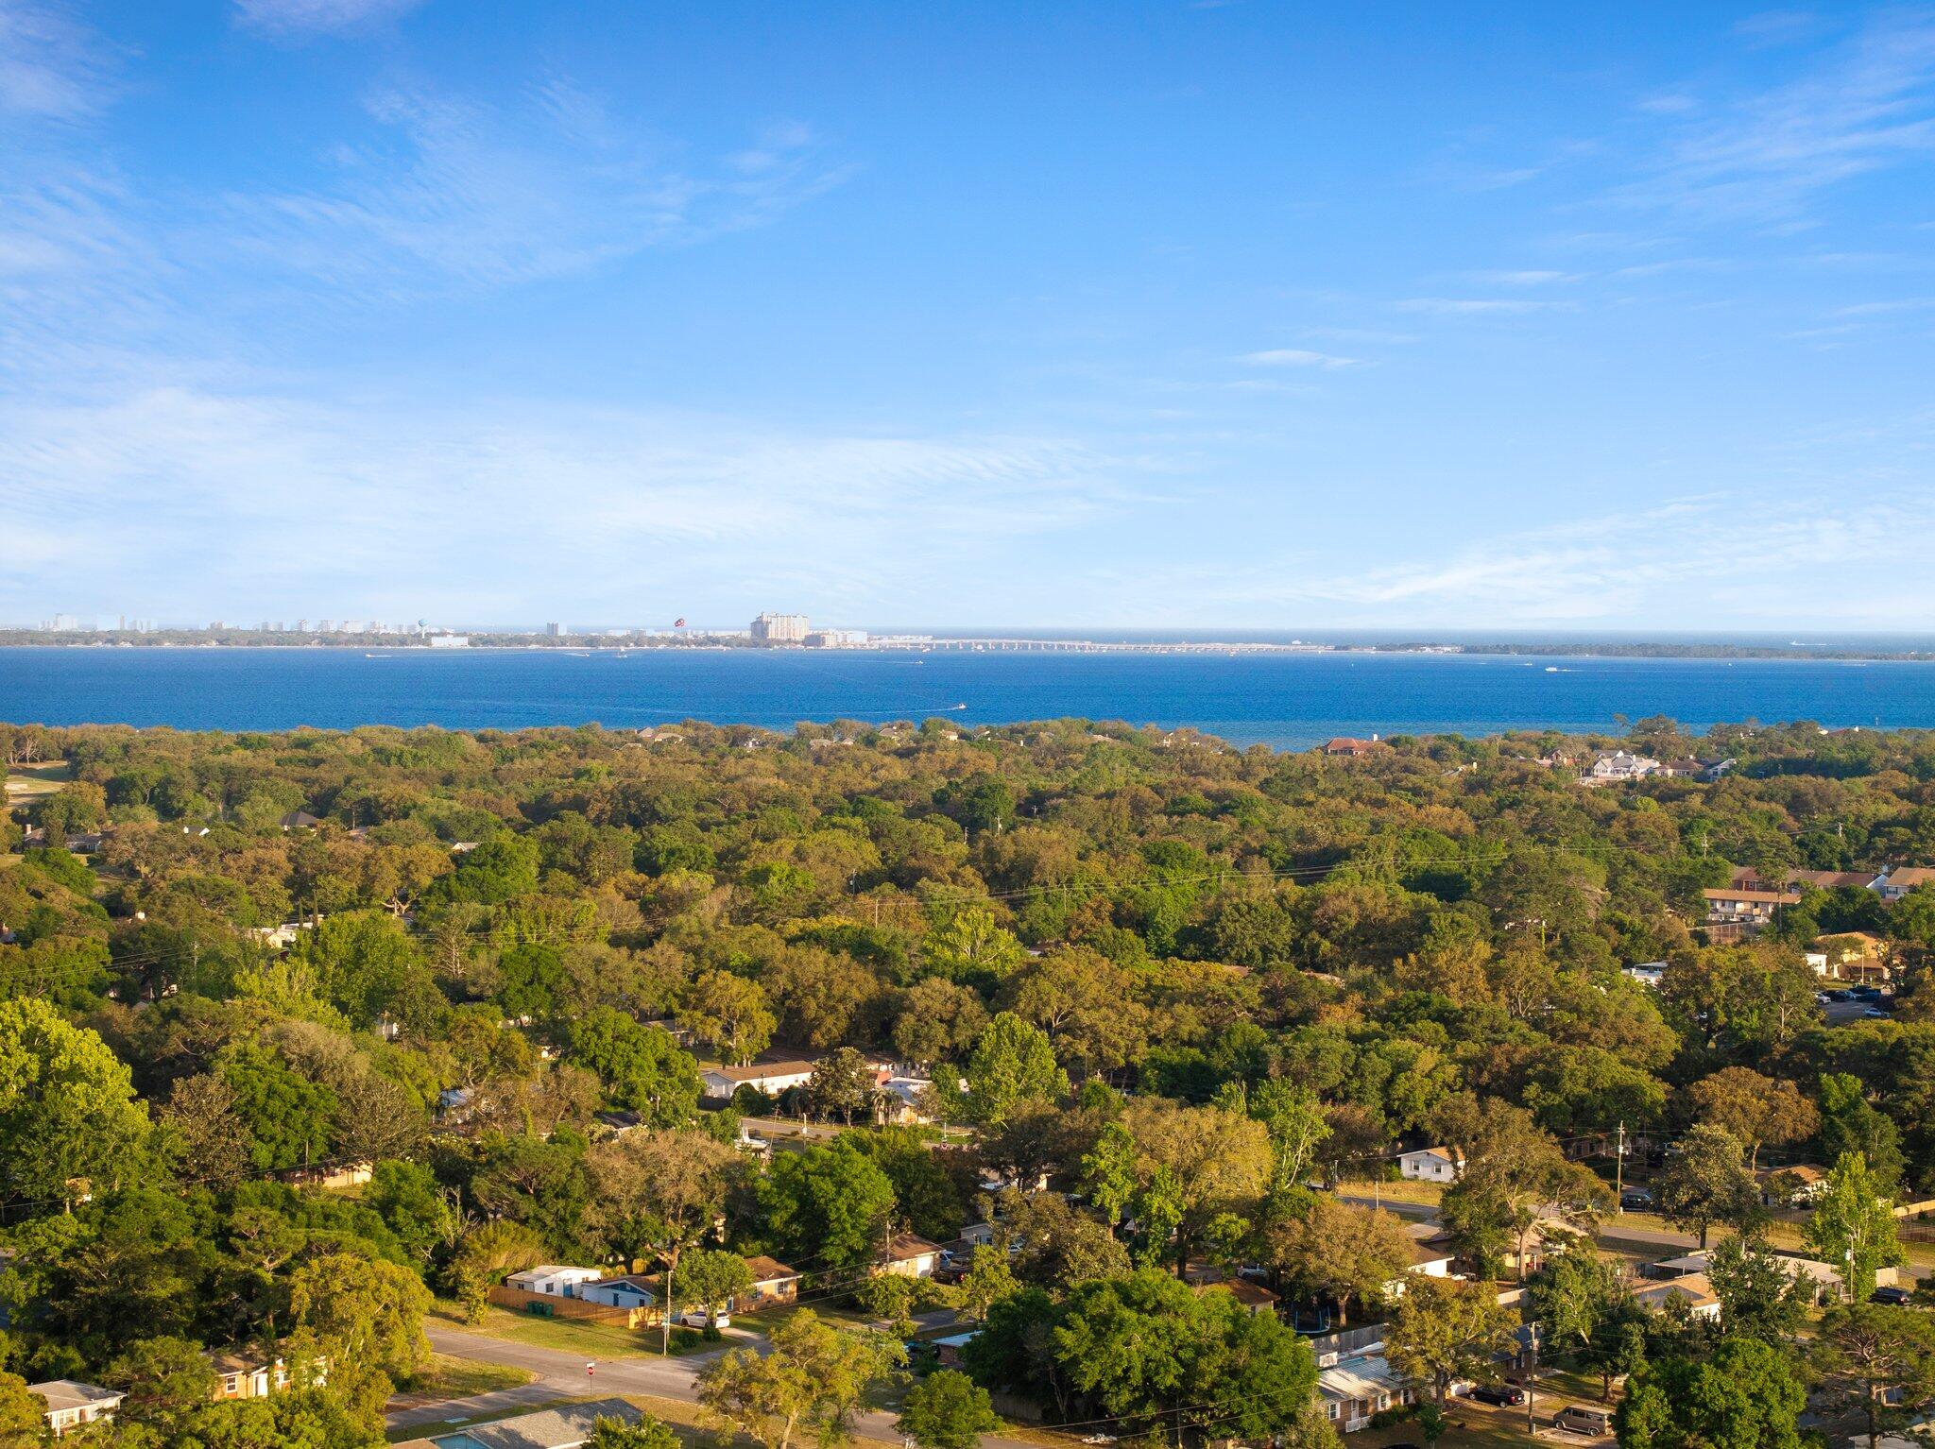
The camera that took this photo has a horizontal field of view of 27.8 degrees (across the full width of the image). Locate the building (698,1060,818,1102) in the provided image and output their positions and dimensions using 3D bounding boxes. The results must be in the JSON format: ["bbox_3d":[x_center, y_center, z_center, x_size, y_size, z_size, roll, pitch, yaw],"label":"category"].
[{"bbox_3d":[-28.020,47.980,529.680,16.500,4.000,8.800,-1,2,-44],"label":"building"}]

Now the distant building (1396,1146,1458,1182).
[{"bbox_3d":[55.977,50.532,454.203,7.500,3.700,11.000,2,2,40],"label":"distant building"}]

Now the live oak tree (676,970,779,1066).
[{"bbox_3d":[-33.926,41.840,554.027,13.800,14.600,13.000,0,2,0],"label":"live oak tree"}]

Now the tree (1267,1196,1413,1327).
[{"bbox_3d":[34.091,49.033,357.299,13.200,12.000,13.000,0,2,0],"label":"tree"}]

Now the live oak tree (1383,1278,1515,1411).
[{"bbox_3d":[38.767,49.840,315.498,10.800,10.800,10.600,0,2,0],"label":"live oak tree"}]

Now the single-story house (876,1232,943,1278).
[{"bbox_3d":[-9.146,51.983,382.179,7.500,4.300,10.500,2,2,40],"label":"single-story house"}]

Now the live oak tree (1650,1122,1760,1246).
[{"bbox_3d":[75.530,47.460,400.490,10.790,13.280,10.790,0,2,0],"label":"live oak tree"}]

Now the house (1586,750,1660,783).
[{"bbox_3d":[259.550,15.820,1554.550,28.000,10.500,16.000,0,2,9],"label":"house"}]

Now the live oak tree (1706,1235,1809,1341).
[{"bbox_3d":[70.720,50.680,351.250,9.050,9.680,9.050,0,2,0],"label":"live oak tree"}]

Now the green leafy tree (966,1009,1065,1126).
[{"bbox_3d":[6.099,43.537,490.029,13.000,15.200,12.500,0,2,0],"label":"green leafy tree"}]

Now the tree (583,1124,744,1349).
[{"bbox_3d":[-29.050,46.490,374.890,14.570,16.000,14.570,0,2,0],"label":"tree"}]

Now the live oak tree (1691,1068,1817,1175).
[{"bbox_3d":[91.500,46.130,454.900,15.240,12.870,15.240,0,2,0],"label":"live oak tree"}]

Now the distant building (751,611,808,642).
[{"bbox_3d":[-360.967,-181.952,7500.000,88.000,60.000,70.000,-1,2,-28],"label":"distant building"}]

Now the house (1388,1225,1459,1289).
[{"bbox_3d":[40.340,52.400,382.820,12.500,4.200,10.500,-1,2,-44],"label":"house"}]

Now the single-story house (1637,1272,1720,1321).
[{"bbox_3d":[62.096,53.032,358.295,8.200,4.200,13.000,2,2,40],"label":"single-story house"}]

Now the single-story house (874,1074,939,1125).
[{"bbox_3d":[-7.469,48.547,503.470,11.000,4.300,8.500,2,2,40],"label":"single-story house"}]

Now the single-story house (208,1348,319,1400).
[{"bbox_3d":[-60.290,53.680,330.640,13.500,4.000,8.600,-1,2,-44],"label":"single-story house"}]

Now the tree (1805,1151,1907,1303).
[{"bbox_3d":[84.359,47.667,371.091,9.600,14.400,9.600,0,2,0],"label":"tree"}]

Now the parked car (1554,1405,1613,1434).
[{"bbox_3d":[49.510,55.550,312.930,1.980,2.030,5.150,-1,2,-39],"label":"parked car"}]

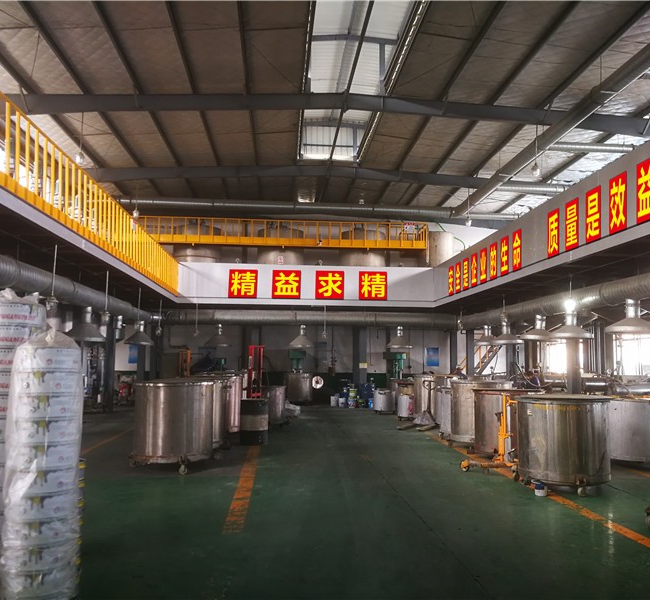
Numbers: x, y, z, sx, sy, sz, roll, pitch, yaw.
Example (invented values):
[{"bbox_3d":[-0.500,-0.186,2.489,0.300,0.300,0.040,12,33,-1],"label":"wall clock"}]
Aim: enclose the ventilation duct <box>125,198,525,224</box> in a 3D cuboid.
[{"bbox_3d":[-0.191,-2.927,19.712,13.300,0.420,0.400,1,-6,-4],"label":"ventilation duct"}]

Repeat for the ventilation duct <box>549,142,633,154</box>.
[{"bbox_3d":[7.865,-4.492,18.416,2.500,0.270,0.270,1,-6,-4],"label":"ventilation duct"}]

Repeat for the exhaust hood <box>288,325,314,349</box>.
[{"bbox_3d":[-0.866,1.342,23.078,0.950,0.840,0.950,1,-6,-4],"label":"exhaust hood"}]

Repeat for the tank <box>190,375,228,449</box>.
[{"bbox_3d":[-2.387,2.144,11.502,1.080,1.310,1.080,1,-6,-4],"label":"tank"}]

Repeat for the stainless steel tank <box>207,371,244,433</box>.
[{"bbox_3d":[-2.360,2.316,13.558,1.100,1.270,1.100,1,-6,-4],"label":"stainless steel tank"}]

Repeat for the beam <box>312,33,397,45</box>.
[{"bbox_3d":[0.605,-6.355,15.166,2.250,0.230,0.160,1,-6,-4],"label":"beam"}]

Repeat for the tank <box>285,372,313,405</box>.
[{"bbox_3d":[-1.009,3.379,23.575,1.060,1.220,1.060,1,-6,-4],"label":"tank"}]

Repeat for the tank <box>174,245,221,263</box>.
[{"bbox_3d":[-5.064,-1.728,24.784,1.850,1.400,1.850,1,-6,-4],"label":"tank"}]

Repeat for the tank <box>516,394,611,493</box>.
[{"bbox_3d":[3.259,1.938,8.532,1.220,1.210,1.220,1,-6,-4],"label":"tank"}]

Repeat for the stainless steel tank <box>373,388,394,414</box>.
[{"bbox_3d":[1.896,3.260,20.010,0.650,0.780,0.650,1,-6,-4],"label":"stainless steel tank"}]

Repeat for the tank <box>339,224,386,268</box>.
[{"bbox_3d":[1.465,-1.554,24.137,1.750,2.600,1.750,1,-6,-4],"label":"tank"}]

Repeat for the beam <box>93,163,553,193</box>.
[{"bbox_3d":[0.253,-4.046,20.760,16.200,0.750,0.250,1,-6,-4],"label":"beam"}]

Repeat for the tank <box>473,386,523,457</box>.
[{"bbox_3d":[3.386,2.248,11.522,1.270,1.240,1.270,1,-6,-4],"label":"tank"}]

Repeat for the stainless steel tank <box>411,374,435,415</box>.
[{"bbox_3d":[2.889,2.880,18.275,0.700,1.270,0.700,1,-6,-4],"label":"stainless steel tank"}]

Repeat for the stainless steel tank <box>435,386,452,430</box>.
[{"bbox_3d":[3.039,2.554,14.473,0.850,1.120,0.850,1,-6,-4],"label":"stainless steel tank"}]

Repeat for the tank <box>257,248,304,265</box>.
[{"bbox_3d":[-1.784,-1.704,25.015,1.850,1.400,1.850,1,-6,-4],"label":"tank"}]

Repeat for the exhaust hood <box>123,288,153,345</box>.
[{"bbox_3d":[-5.952,0.539,20.000,0.900,1.750,0.900,1,-6,-4],"label":"exhaust hood"}]

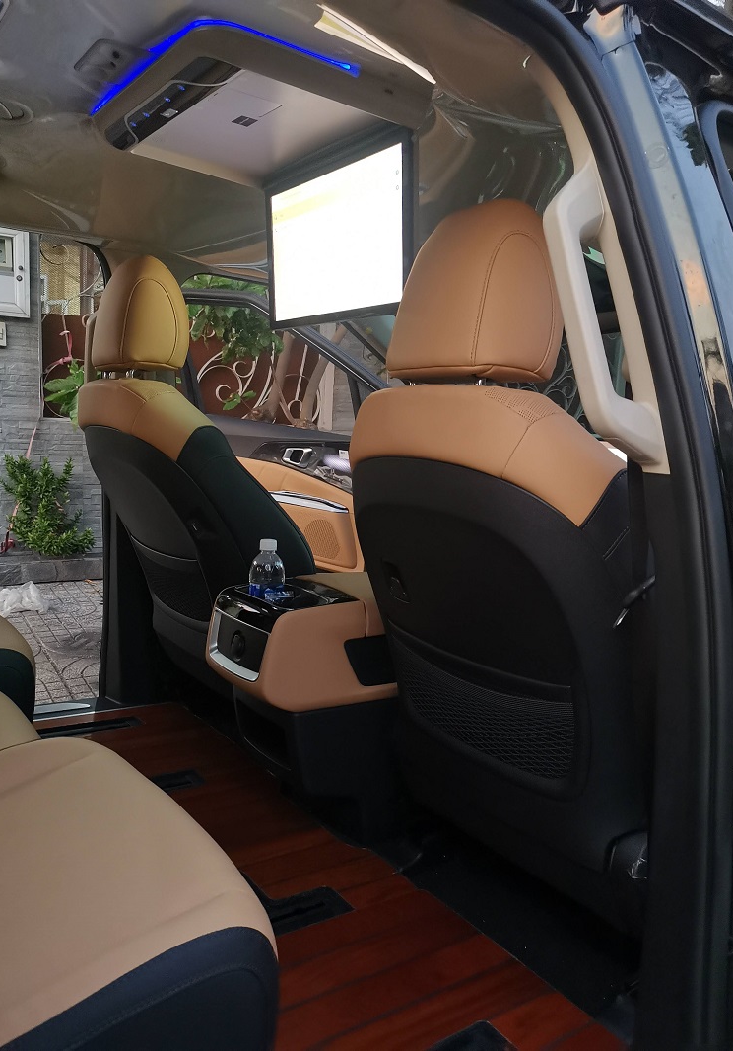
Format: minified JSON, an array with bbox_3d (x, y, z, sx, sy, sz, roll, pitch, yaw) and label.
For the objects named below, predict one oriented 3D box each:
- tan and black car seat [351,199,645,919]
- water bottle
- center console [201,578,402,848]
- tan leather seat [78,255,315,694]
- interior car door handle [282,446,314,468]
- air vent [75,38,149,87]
[{"bbox_3d":[0.362,0.074,1.294,0.690,1.010,0.520,0,7,-36],"label":"tan and black car seat"},{"bbox_3d":[-0.183,0.120,1.469,0.063,0.190,0.063,0,7,-36],"label":"water bottle"},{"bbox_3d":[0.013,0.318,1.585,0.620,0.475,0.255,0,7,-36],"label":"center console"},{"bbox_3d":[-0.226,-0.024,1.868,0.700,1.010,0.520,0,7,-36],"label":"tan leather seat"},{"bbox_3d":[-0.234,-0.234,2.800,0.110,0.075,0.035,5,5,4],"label":"interior car door handle"},{"bbox_3d":[-0.364,-0.665,1.190,0.090,0.030,0.165,0,7,-36],"label":"air vent"}]

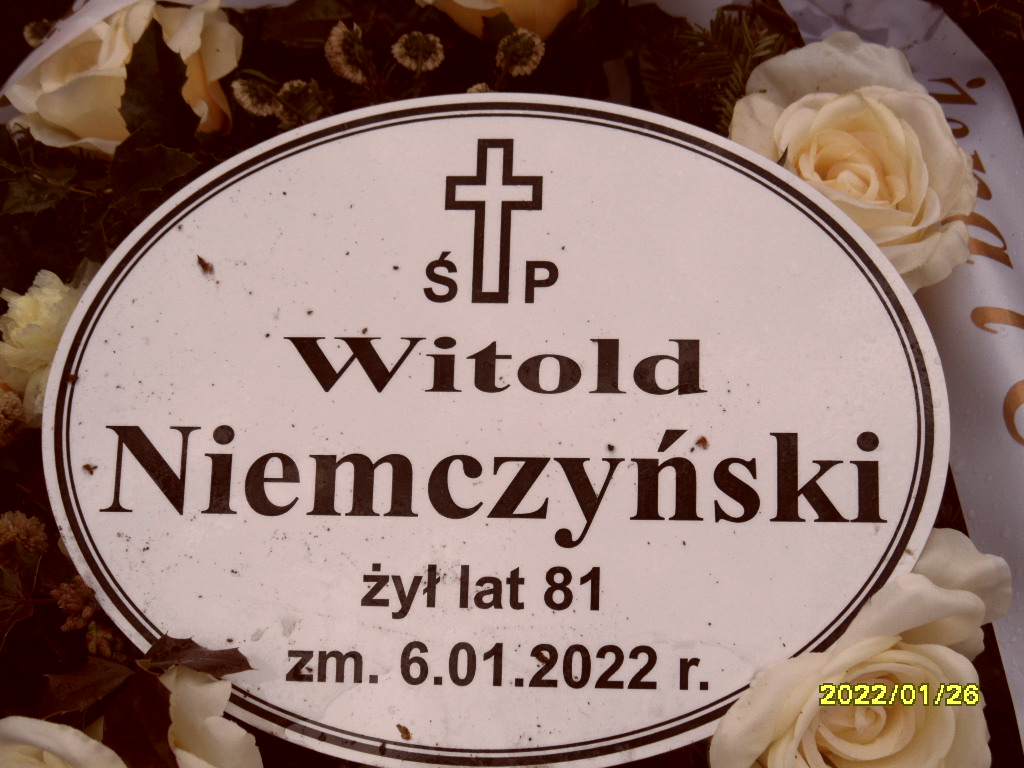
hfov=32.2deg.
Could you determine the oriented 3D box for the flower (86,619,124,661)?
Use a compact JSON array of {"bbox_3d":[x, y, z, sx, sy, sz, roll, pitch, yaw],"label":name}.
[{"bbox_3d":[-0.133,0.084,0.580,0.013,0.013,0.013,-2,18,-5],"label":"flower"}]

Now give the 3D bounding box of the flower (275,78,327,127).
[{"bbox_3d":[-0.076,-0.101,0.640,0.019,0.013,0.019,0,90,-37],"label":"flower"}]

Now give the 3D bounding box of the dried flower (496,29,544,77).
[{"bbox_3d":[0.003,-0.120,0.645,0.018,0.018,0.013,4,18,11],"label":"dried flower"}]

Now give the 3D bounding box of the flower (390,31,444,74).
[{"bbox_3d":[-0.034,-0.121,0.645,0.019,0.019,0.013,0,37,0],"label":"flower"}]

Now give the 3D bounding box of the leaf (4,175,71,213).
[{"bbox_3d":[-0.171,-0.068,0.637,0.027,0.008,0.016,-17,67,-8],"label":"leaf"}]

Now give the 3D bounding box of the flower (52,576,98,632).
[{"bbox_3d":[-0.143,0.072,0.583,0.017,0.015,0.017,5,66,-10],"label":"flower"}]

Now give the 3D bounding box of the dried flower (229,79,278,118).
[{"bbox_3d":[-0.093,-0.103,0.640,0.019,0.012,0.019,19,44,-19],"label":"dried flower"}]

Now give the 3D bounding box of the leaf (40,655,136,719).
[{"bbox_3d":[-0.139,0.099,0.578,0.033,0.009,0.019,-25,73,-5],"label":"leaf"}]

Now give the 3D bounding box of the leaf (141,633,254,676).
[{"bbox_3d":[-0.100,0.087,0.566,0.037,0.010,0.019,4,60,2],"label":"leaf"}]

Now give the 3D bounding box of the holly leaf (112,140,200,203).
[{"bbox_3d":[-0.127,-0.076,0.632,0.033,0.008,0.020,-15,73,-5],"label":"holly leaf"}]

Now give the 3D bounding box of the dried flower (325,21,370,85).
[{"bbox_3d":[-0.060,-0.120,0.645,0.013,0.022,0.022,-14,83,31],"label":"dried flower"}]

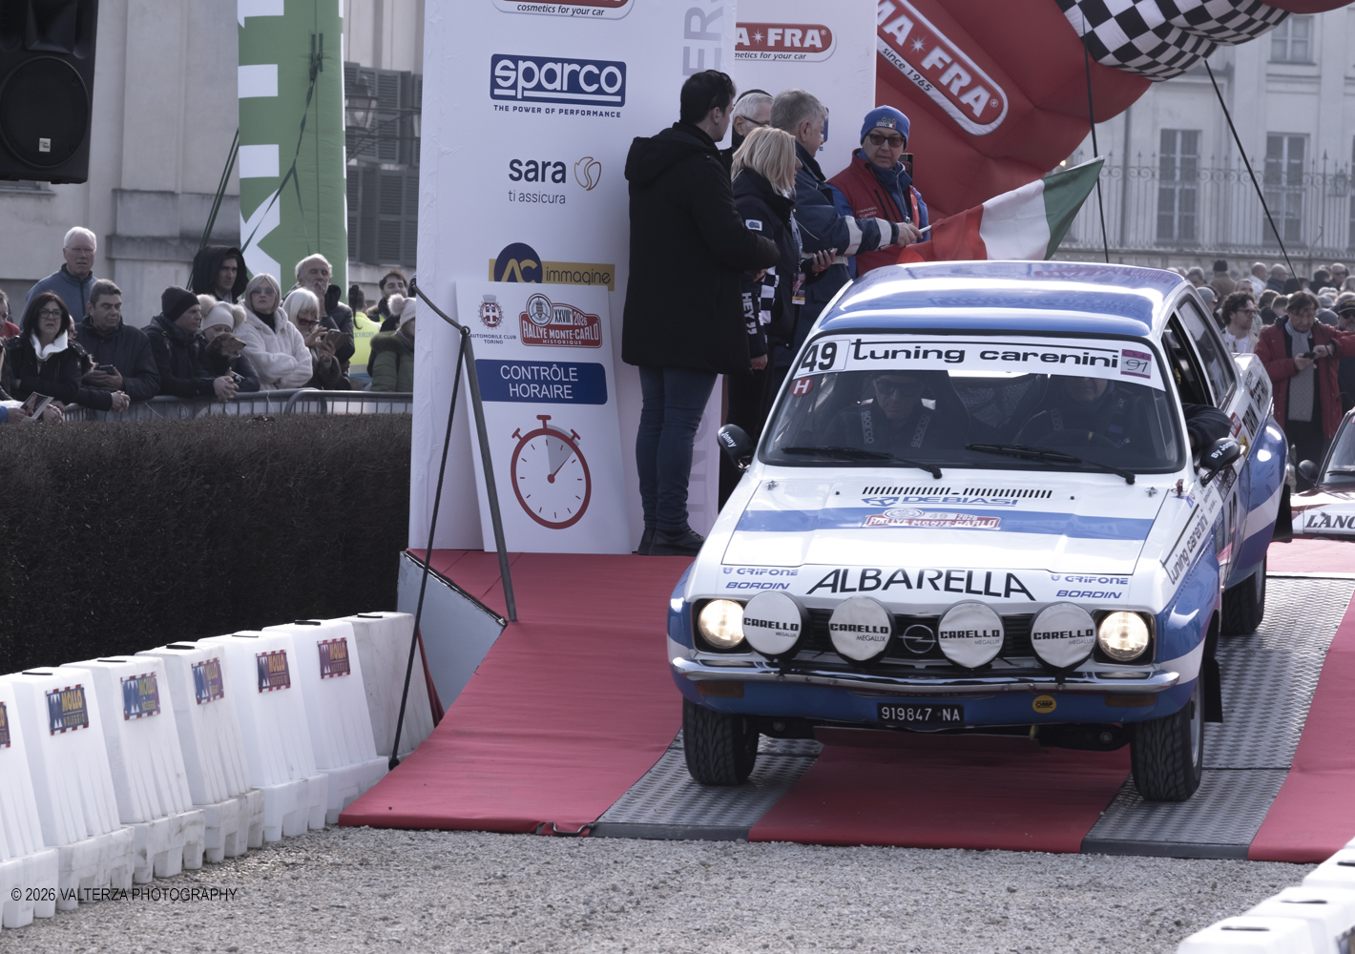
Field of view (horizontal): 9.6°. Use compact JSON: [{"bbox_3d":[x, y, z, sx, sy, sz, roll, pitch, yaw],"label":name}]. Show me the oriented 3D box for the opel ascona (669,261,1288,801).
[{"bbox_3d":[1.027,0.033,26.098,1.700,1.370,4.120,2,11,8],"label":"opel ascona"}]

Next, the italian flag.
[{"bbox_3d":[1.181,-0.908,29.500,0.780,0.560,0.280,2,2,-6],"label":"italian flag"}]

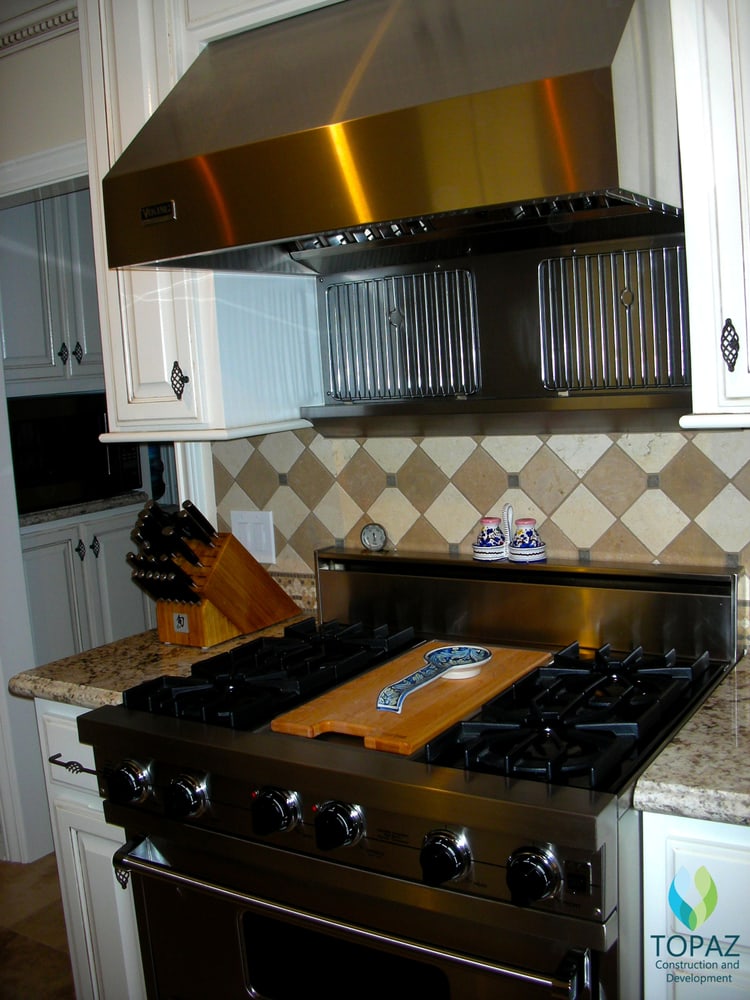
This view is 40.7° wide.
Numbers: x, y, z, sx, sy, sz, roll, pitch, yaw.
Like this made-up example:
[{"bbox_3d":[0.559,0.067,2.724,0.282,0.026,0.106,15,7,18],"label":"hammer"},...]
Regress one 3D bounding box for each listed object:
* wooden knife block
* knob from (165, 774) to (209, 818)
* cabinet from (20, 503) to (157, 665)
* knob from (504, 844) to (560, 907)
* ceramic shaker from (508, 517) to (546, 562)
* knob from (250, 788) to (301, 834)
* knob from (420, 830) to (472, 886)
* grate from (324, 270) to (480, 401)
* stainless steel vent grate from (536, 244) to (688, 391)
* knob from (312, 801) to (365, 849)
[{"bbox_3d":[-0.326,0.177,2.282,0.128,0.227,0.316,1,8,35],"label":"wooden knife block"},{"bbox_3d":[-0.291,0.459,1.567,0.060,0.060,0.046,1,8,33],"label":"knob"},{"bbox_3d":[-1.252,0.545,3.751,0.580,0.990,0.760,1,8,33],"label":"cabinet"},{"bbox_3d":[0.196,0.466,1.249,0.060,0.060,0.046,1,8,33],"label":"knob"},{"bbox_3d":[0.303,0.080,2.002,0.071,0.080,0.071,-4,7,0],"label":"ceramic shaker"},{"bbox_3d":[-0.143,0.453,1.469,0.060,0.060,0.046,1,8,33],"label":"knob"},{"bbox_3d":[0.092,0.467,1.317,0.060,0.060,0.046,1,8,33],"label":"knob"},{"bbox_3d":[0.050,-0.339,2.135,0.360,0.258,0.016,1,8,33],"label":"grate"},{"bbox_3d":[0.471,-0.331,1.865,0.358,0.258,0.016,1,8,33],"label":"stainless steel vent grate"},{"bbox_3d":[-0.053,0.464,1.428,0.064,0.064,0.042,1,0,33],"label":"knob"}]

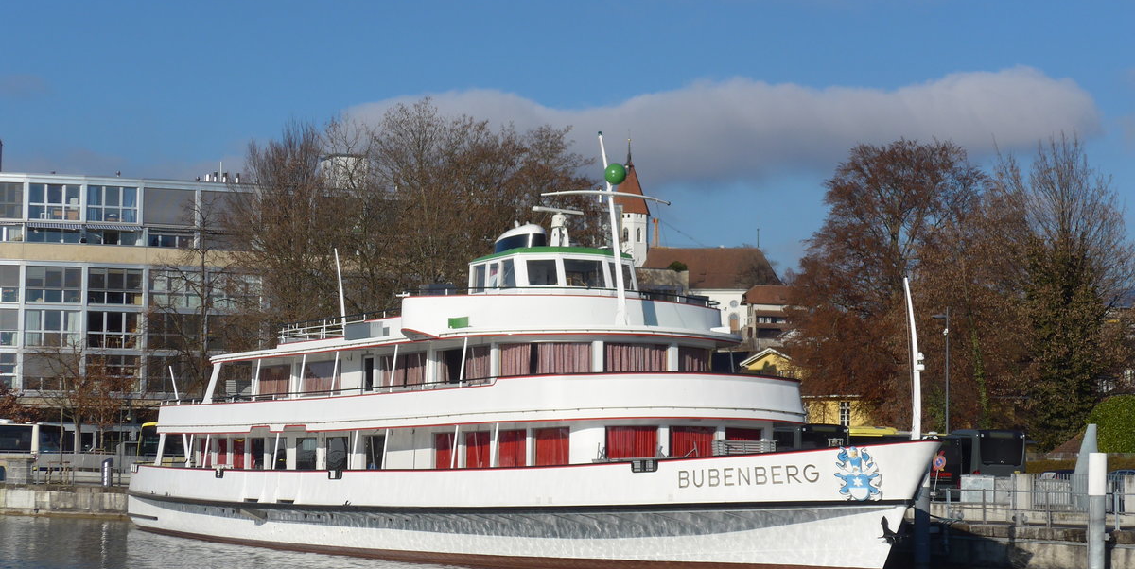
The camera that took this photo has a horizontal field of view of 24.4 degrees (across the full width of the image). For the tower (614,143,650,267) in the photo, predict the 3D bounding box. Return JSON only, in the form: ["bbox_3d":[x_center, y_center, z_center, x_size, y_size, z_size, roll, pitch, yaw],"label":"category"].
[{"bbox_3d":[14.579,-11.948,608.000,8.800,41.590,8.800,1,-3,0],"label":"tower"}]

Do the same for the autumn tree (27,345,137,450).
[{"bbox_3d":[-22.549,5.706,121.842,4.930,5.920,4.680,1,-3,0],"label":"autumn tree"}]

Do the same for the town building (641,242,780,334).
[{"bbox_3d":[33.202,1.996,608.987,32.020,20.520,19.000,1,-3,-5],"label":"town building"}]

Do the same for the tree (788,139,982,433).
[{"bbox_3d":[18.505,1.387,151.475,11.510,19.630,11.510,1,-3,0],"label":"tree"}]

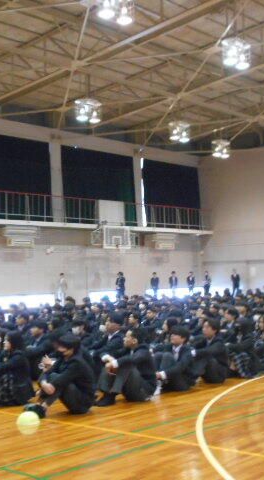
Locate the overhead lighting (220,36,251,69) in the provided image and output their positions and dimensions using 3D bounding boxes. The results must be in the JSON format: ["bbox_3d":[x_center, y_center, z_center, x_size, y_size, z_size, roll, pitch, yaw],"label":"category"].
[{"bbox_3d":[3.491,-6.256,24.253,0.950,0.800,0.950,-5,-4,41],"label":"overhead lighting"}]

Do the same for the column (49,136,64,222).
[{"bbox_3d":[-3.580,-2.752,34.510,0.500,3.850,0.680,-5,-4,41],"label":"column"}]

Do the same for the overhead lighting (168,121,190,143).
[{"bbox_3d":[2.208,-4.989,33.312,0.950,0.800,0.950,-5,-4,41],"label":"overhead lighting"}]

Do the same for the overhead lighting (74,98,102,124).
[{"bbox_3d":[-1.737,-5.131,28.794,0.950,0.800,0.950,-5,-4,41],"label":"overhead lighting"}]

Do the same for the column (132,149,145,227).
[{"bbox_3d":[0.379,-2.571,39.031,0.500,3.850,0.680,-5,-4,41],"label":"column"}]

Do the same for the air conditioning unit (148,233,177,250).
[{"bbox_3d":[1.609,0.095,38.997,0.750,0.920,1.700,-5,-4,41],"label":"air conditioning unit"}]

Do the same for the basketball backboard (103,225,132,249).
[{"bbox_3d":[-0.692,-0.121,33.486,0.120,1.050,1.800,-5,-4,41],"label":"basketball backboard"}]

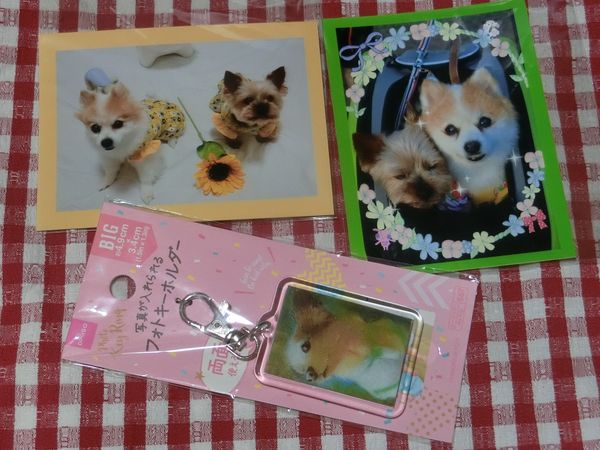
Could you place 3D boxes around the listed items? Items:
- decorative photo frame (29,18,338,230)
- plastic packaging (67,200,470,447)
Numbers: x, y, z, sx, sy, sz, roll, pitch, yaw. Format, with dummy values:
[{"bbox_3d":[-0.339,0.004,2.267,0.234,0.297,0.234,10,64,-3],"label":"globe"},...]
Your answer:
[{"bbox_3d":[-0.048,-0.042,0.423,0.117,0.002,0.086,-3,72,-3],"label":"decorative photo frame"},{"bbox_3d":[-0.010,0.035,0.396,0.150,0.010,0.064,11,72,2],"label":"plastic packaging"}]

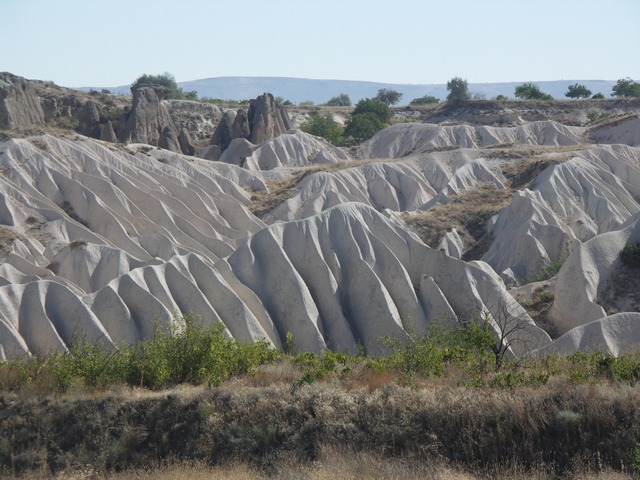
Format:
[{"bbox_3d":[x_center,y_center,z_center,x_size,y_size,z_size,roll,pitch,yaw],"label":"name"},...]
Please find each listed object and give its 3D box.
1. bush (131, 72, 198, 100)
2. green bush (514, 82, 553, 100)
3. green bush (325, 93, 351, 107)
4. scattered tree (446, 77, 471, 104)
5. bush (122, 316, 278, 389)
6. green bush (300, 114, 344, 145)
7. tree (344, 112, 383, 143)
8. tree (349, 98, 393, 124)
[{"bbox_3d":[-19.765,-19.447,470.000,8.643,3.686,5.186,0,2,0],"label":"bush"},{"bbox_3d":[27.715,-19.277,480.000,4.933,2.337,3.700,0,2,0],"label":"green bush"},{"bbox_3d":[2.319,-18.618,490.000,3.445,1.855,2.929,0,2,0],"label":"green bush"},{"bbox_3d":[17.230,-18.598,460.000,2.986,3.483,2.836,0,2,0],"label":"scattered tree"},{"bbox_3d":[-2.860,2.714,90.000,3.797,1.801,2.088,0,2,0],"label":"bush"},{"bbox_3d":[0.291,-12.792,430.000,5.117,3.605,4.605,0,2,0],"label":"green bush"},{"bbox_3d":[5.000,-12.815,425.000,4.368,3.678,4.149,0,2,0],"label":"tree"},{"bbox_3d":[6.128,-14.696,440.000,4.998,4.284,4.748,0,2,0],"label":"tree"}]

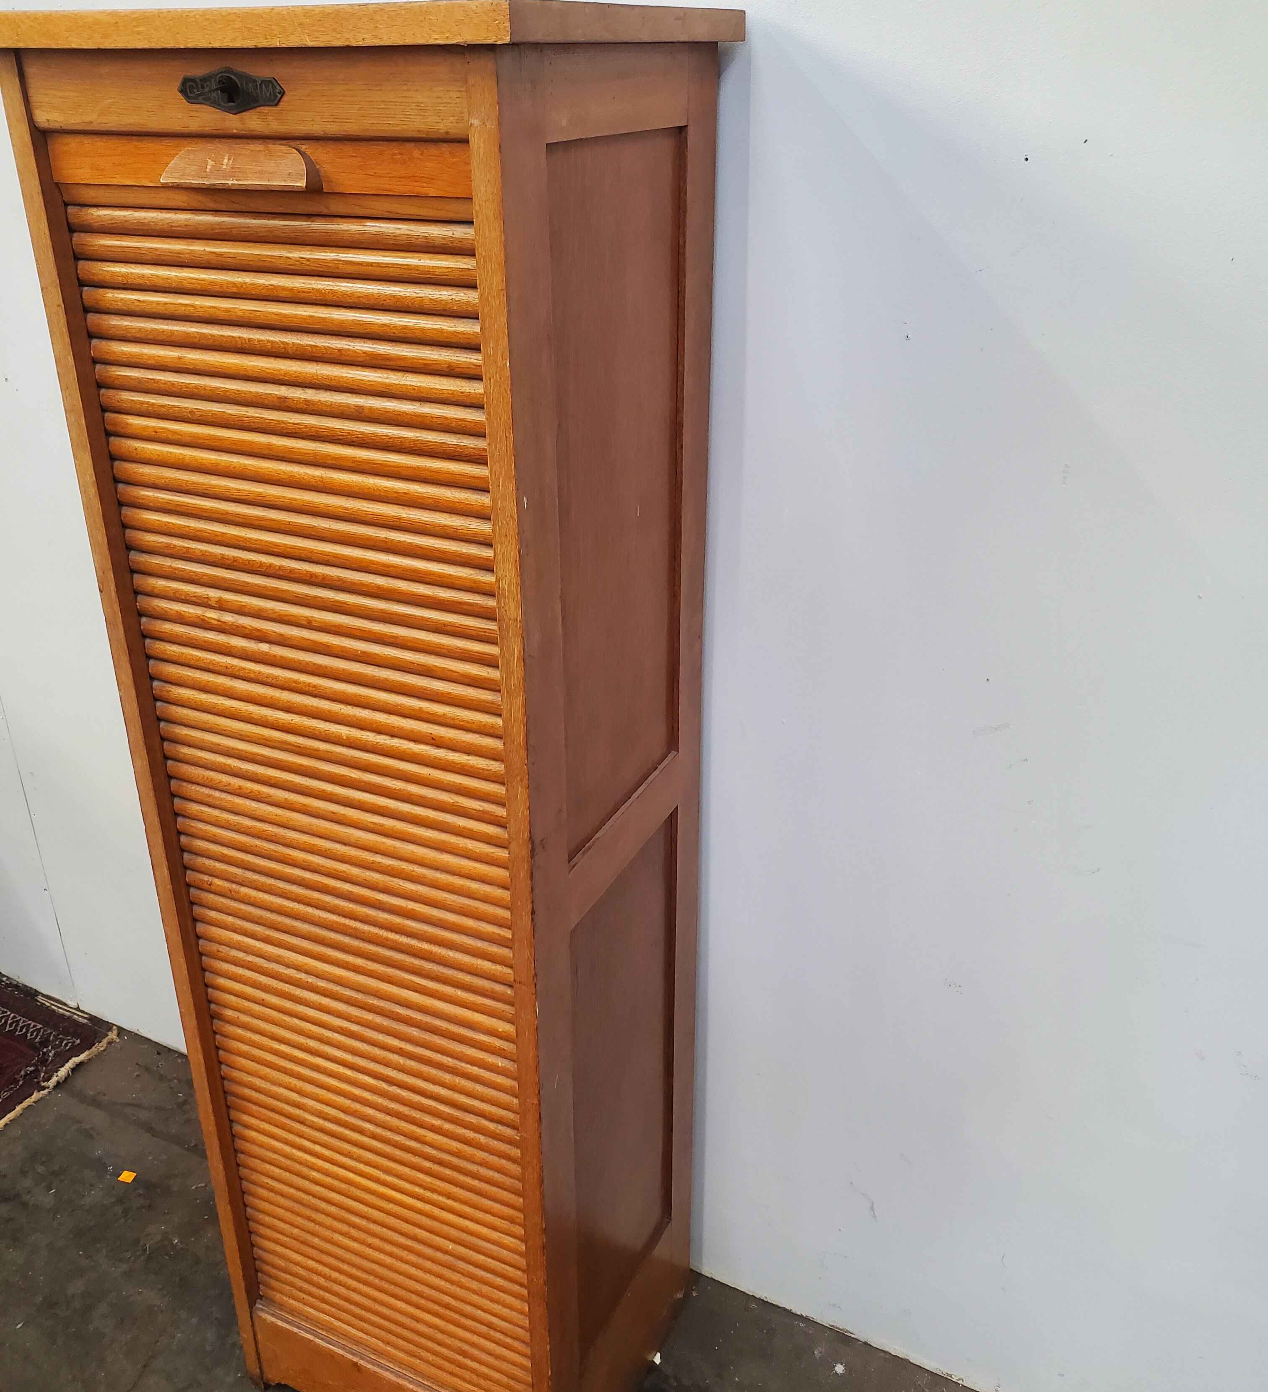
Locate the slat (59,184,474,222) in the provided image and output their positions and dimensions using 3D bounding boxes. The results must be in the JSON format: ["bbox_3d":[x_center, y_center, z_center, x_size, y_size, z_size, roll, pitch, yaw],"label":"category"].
[{"bbox_3d":[-0.250,-0.328,0.843,0.358,0.014,0.013,12,28,23],"label":"slat"}]

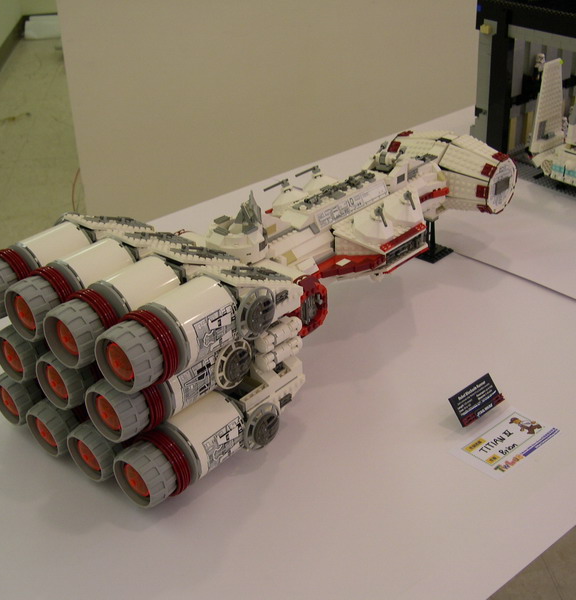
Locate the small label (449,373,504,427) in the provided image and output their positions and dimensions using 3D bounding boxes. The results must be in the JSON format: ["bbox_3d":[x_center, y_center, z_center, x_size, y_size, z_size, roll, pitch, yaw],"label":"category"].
[{"bbox_3d":[0.186,0.100,0.873,0.064,0.032,0.005,-25,-4,-34],"label":"small label"}]

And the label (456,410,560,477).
[{"bbox_3d":[0.207,0.133,0.833,0.099,0.002,0.056,-25,36,-34],"label":"label"}]

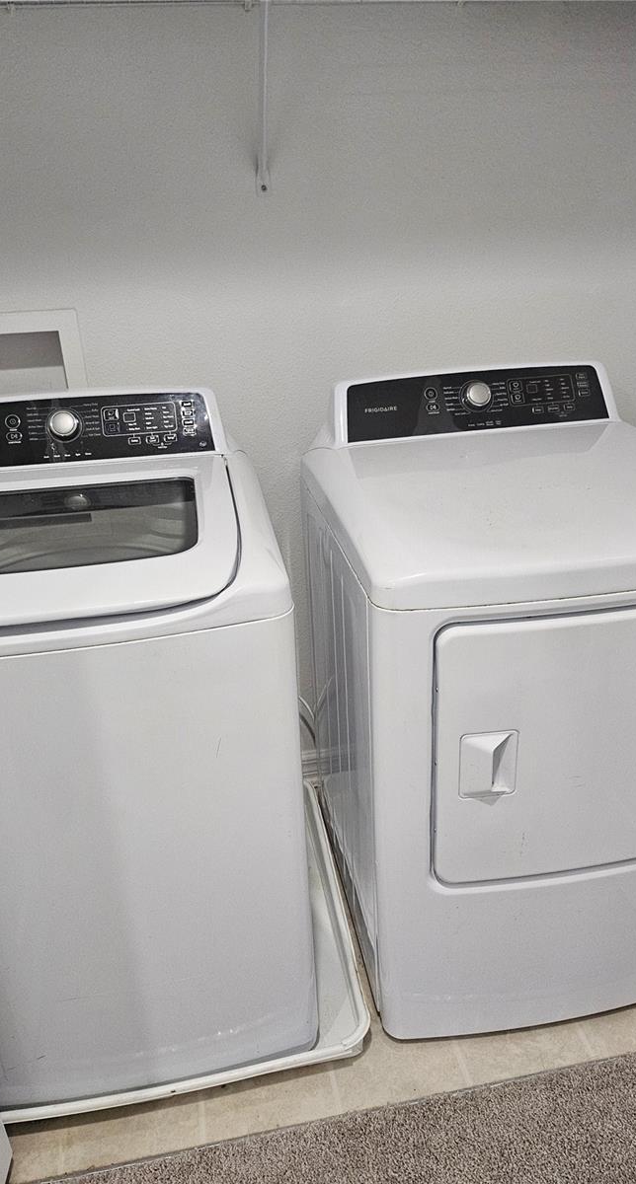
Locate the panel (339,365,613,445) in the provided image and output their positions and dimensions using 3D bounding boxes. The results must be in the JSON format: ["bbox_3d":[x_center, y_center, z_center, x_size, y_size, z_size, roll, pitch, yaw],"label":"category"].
[{"bbox_3d":[0.312,-0.373,1.601,0.532,0.118,0.040,-7,-2,-8],"label":"panel"}]

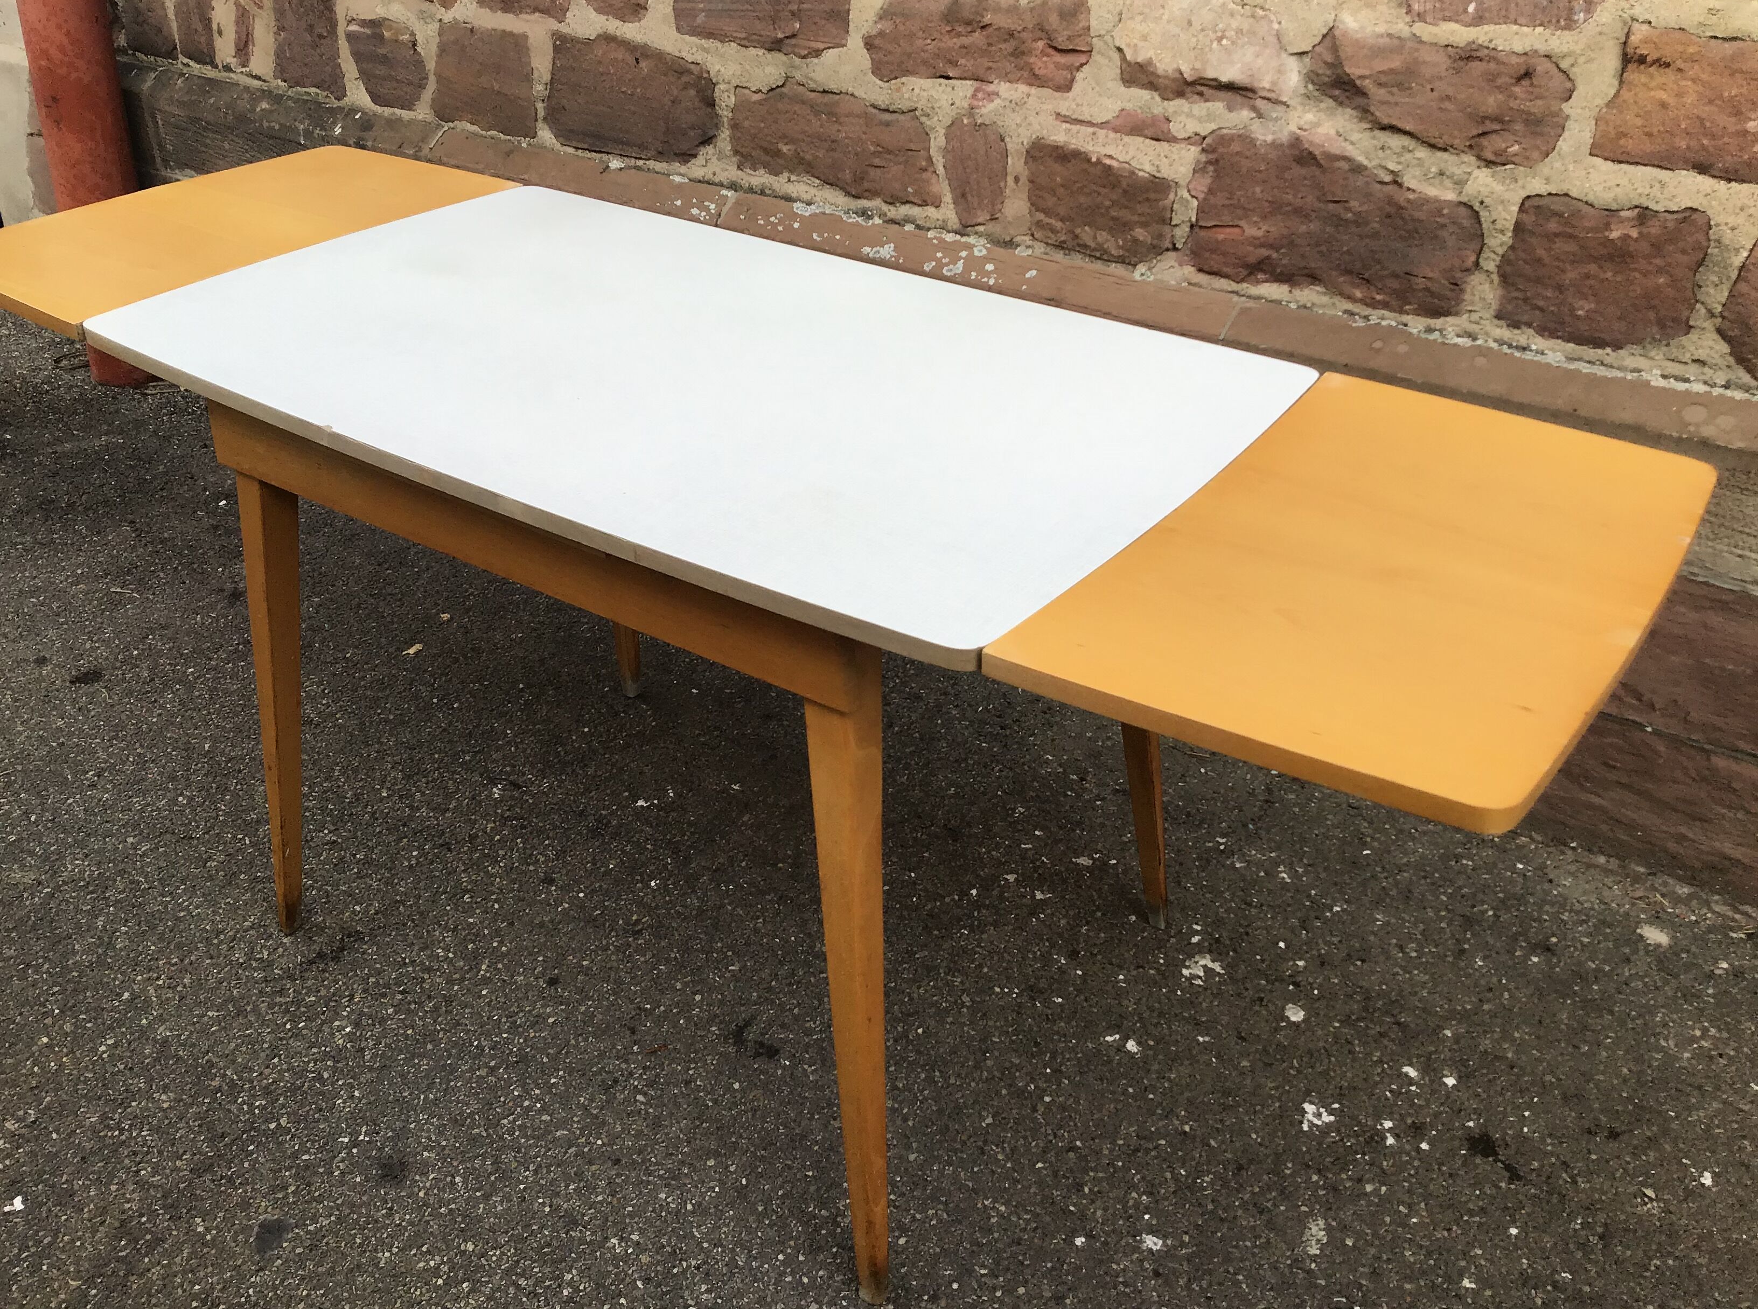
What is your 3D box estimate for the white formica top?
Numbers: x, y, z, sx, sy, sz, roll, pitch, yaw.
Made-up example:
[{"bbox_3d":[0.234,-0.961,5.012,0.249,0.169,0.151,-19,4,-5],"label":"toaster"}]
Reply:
[{"bbox_3d":[-0.199,-0.292,1.561,1.103,0.020,0.650,21,37,29],"label":"white formica top"}]

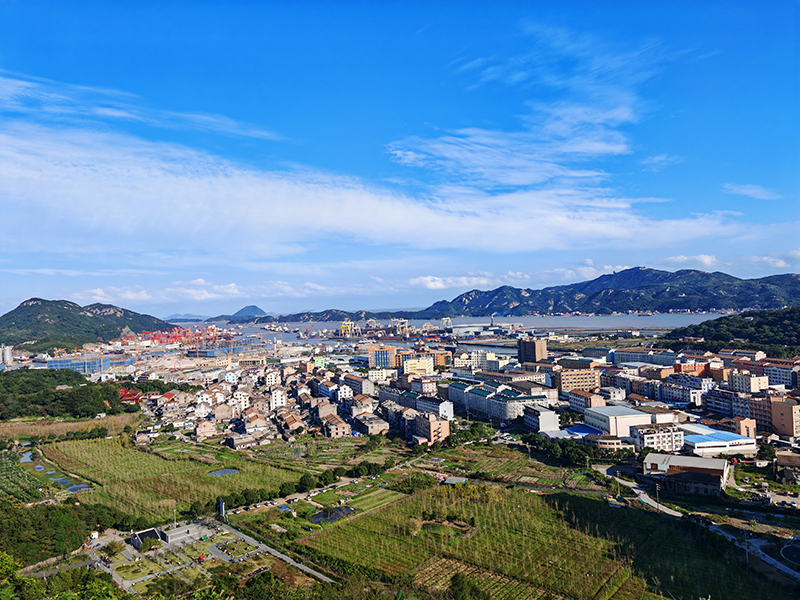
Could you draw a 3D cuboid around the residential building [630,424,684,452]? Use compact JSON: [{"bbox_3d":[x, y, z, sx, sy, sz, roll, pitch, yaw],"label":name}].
[{"bbox_3d":[152.806,82.560,373.036,23.200,10.900,22.500,-3,-1,-3],"label":"residential building"}]

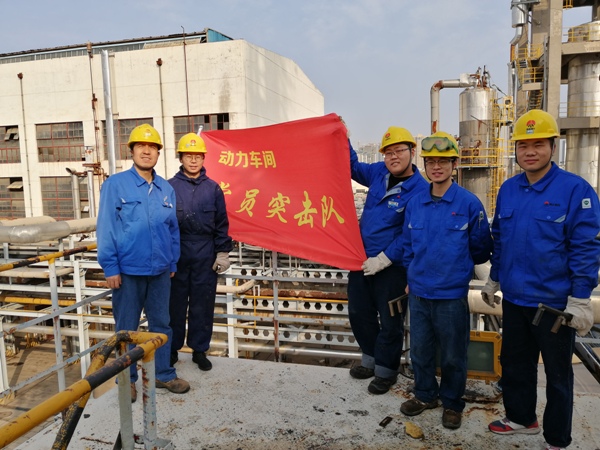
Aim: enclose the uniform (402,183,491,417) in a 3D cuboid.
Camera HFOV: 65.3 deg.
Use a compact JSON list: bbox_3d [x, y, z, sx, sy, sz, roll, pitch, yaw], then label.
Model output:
[{"bbox_3d":[0.889,0.420,2.820,0.480,1.362,0.290,3,7,34],"label":"uniform"}]

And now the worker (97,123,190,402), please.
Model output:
[{"bbox_3d":[-1.058,0.253,3.163,0.520,1.833,0.350,-5,7,-32],"label":"worker"}]

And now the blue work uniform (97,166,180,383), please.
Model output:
[{"bbox_3d":[-1.089,0.372,3.175,0.510,1.496,0.290,-5,7,-32],"label":"blue work uniform"}]

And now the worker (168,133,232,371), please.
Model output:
[{"bbox_3d":[-0.848,0.202,3.690,0.550,1.824,0.350,-3,6,-14],"label":"worker"}]

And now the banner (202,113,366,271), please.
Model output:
[{"bbox_3d":[-0.187,-0.259,3.524,1.490,1.060,0.150,2,7,33],"label":"banner"}]

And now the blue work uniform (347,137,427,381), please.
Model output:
[{"bbox_3d":[0.615,0.259,3.252,0.560,1.591,0.380,3,7,37],"label":"blue work uniform"}]

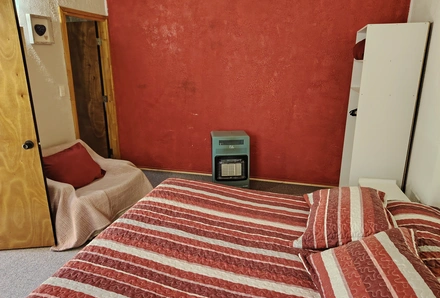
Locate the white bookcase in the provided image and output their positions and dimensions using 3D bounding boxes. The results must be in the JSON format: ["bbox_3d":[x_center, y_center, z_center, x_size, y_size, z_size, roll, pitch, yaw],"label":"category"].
[{"bbox_3d":[1.648,-0.301,3.218,0.480,1.824,0.626,4,16,14],"label":"white bookcase"}]

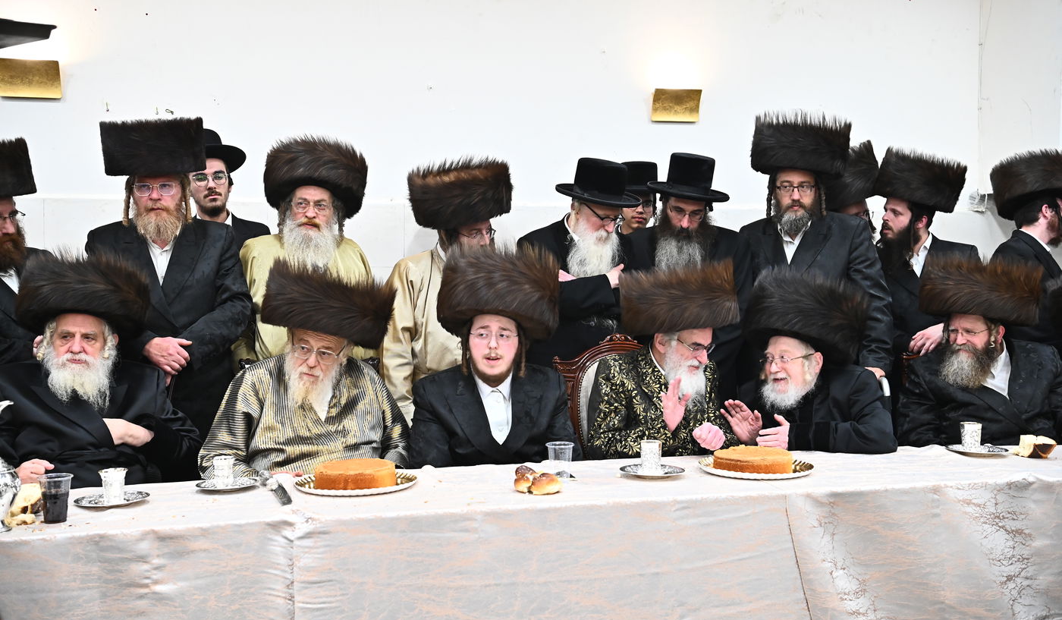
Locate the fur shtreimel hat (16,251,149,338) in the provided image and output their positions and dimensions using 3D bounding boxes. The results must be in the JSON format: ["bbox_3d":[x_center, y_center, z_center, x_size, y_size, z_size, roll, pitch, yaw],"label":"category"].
[{"bbox_3d":[-1.257,-0.042,3.310,0.335,0.178,0.335,7,-7,-11],"label":"fur shtreimel hat"}]

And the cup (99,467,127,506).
[{"bbox_3d":[-1.052,0.434,2.965,0.074,0.093,0.074,0,3,-15],"label":"cup"}]

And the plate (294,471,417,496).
[{"bbox_3d":[-0.481,0.468,3.234,0.336,0.020,0.336,0,3,-15],"label":"plate"}]

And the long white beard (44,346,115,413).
[{"bbox_3d":[-1.149,0.175,3.000,0.180,0.175,0.120,-1,2,-16],"label":"long white beard"}]

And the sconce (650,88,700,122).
[{"bbox_3d":[0.611,-0.857,4.950,0.200,0.135,0.090,-1,3,-16],"label":"sconce"}]

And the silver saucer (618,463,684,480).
[{"bbox_3d":[0.308,0.411,3.020,0.167,0.015,0.167,0,3,0],"label":"silver saucer"}]

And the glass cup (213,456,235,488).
[{"bbox_3d":[-0.828,0.430,3.184,0.062,0.082,0.062,0,3,-15],"label":"glass cup"}]

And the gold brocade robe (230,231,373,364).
[{"bbox_3d":[-0.792,0.285,4.146,0.520,1.100,0.320,0,3,-12],"label":"gold brocade robe"}]

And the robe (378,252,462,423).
[{"bbox_3d":[-0.279,0.316,4.226,0.500,1.100,0.340,-1,3,-30],"label":"robe"}]

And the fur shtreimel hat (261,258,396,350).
[{"bbox_3d":[-0.593,-0.017,3.430,0.355,0.185,0.355,14,3,8],"label":"fur shtreimel hat"}]

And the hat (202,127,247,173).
[{"bbox_3d":[-1.169,-0.567,4.220,0.280,0.130,0.315,-6,-13,-5],"label":"hat"}]

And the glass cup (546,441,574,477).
[{"bbox_3d":[0.074,0.382,2.980,0.073,0.087,0.073,0,2,0],"label":"glass cup"}]

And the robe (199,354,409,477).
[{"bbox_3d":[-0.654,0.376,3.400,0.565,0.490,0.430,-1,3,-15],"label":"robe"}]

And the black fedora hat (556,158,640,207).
[{"bbox_3d":[0.237,-0.442,4.080,0.325,0.135,0.290,25,18,38],"label":"black fedora hat"}]

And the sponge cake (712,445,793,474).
[{"bbox_3d":[0.591,0.389,3.139,0.212,0.043,0.212,0,3,-17],"label":"sponge cake"}]

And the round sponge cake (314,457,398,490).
[{"bbox_3d":[-0.458,0.427,3.080,0.214,0.049,0.214,0,3,0],"label":"round sponge cake"}]

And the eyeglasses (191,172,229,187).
[{"bbox_3d":[-1.166,-0.473,4.287,0.140,0.047,0.140,-2,4,-15],"label":"eyeglasses"}]

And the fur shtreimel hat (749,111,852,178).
[{"bbox_3d":[0.962,-0.588,4.200,0.355,0.200,0.360,4,4,3],"label":"fur shtreimel hat"}]

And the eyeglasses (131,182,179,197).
[{"bbox_3d":[-1.183,-0.384,3.720,0.143,0.043,0.135,-2,2,-13],"label":"eyeglasses"}]

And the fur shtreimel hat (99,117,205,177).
[{"bbox_3d":[-1.208,-0.520,3.770,0.315,0.160,0.315,-4,1,-12],"label":"fur shtreimel hat"}]

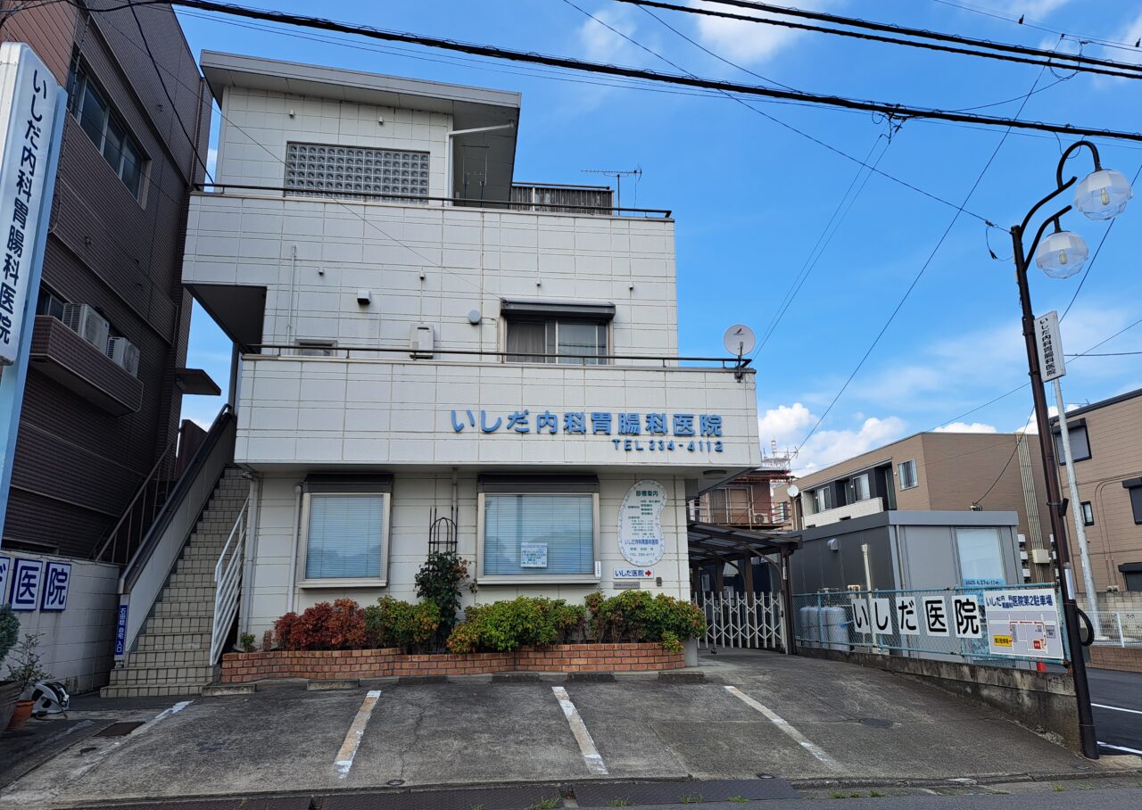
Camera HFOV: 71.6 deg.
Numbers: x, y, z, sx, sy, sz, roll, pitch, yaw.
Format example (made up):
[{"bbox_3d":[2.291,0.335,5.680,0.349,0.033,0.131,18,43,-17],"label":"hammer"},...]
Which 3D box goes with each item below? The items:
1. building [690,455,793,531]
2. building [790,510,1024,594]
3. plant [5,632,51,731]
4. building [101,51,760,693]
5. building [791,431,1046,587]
[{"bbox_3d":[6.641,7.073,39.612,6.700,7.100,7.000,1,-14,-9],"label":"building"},{"bbox_3d":[6.132,3.818,15.804,2.420,2.790,5.500,1,-14,-9],"label":"building"},{"bbox_3d":[-5.496,2.798,8.039,0.410,0.940,0.410,1,-14,-9],"label":"plant"},{"bbox_3d":[-2.133,-0.174,15.382,8.550,9.750,9.100,1,-14,-9],"label":"building"},{"bbox_3d":[14.817,5.996,34.545,6.700,6.650,14.300,1,-14,-9],"label":"building"}]

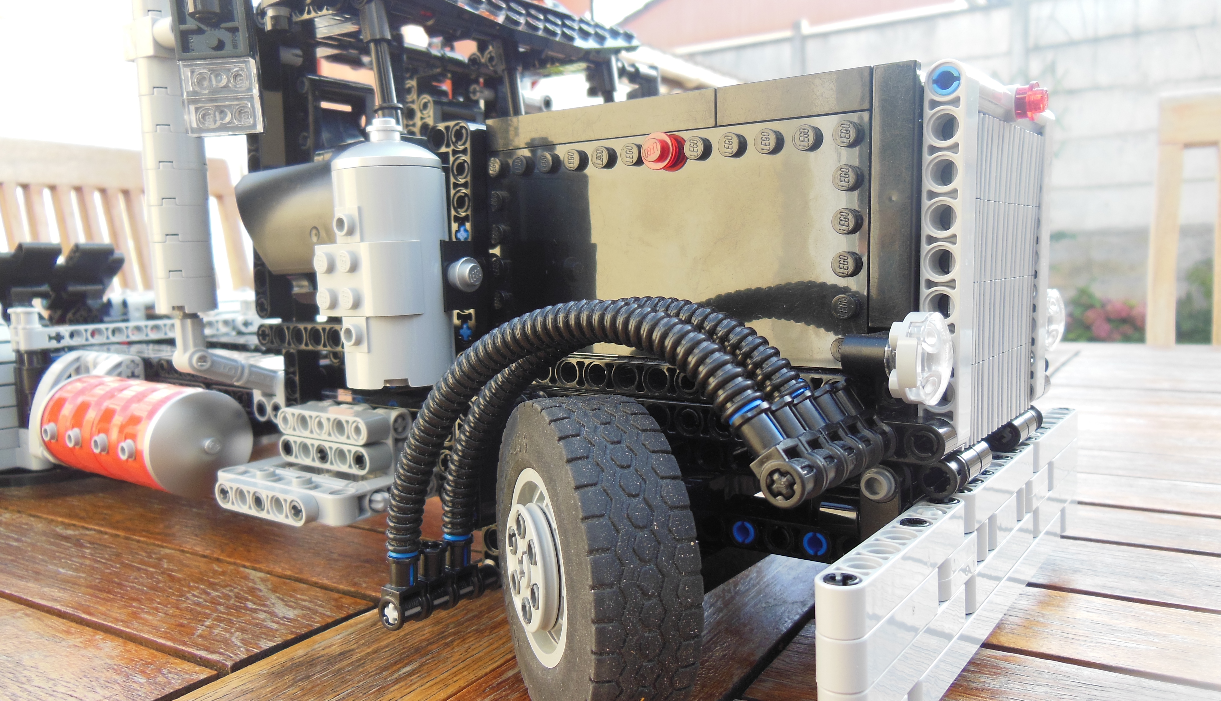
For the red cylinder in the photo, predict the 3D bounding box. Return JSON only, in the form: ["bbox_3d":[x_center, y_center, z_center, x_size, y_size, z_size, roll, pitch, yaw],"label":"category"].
[{"bbox_3d":[-0.147,0.026,0.277,0.079,0.033,0.033,3,8,35],"label":"red cylinder"}]

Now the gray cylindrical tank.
[{"bbox_3d":[-0.051,-0.022,0.200,0.032,0.060,0.028,3,8,35],"label":"gray cylindrical tank"}]

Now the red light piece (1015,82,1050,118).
[{"bbox_3d":[0.087,-0.051,0.182,0.005,0.008,0.008,3,8,35],"label":"red light piece"}]

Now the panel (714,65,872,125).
[{"bbox_3d":[0.035,-0.049,0.172,0.032,0.008,0.003,3,8,35],"label":"panel"}]

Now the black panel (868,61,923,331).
[{"bbox_3d":[0.052,-0.028,0.162,0.008,0.048,0.003,3,8,35],"label":"black panel"}]

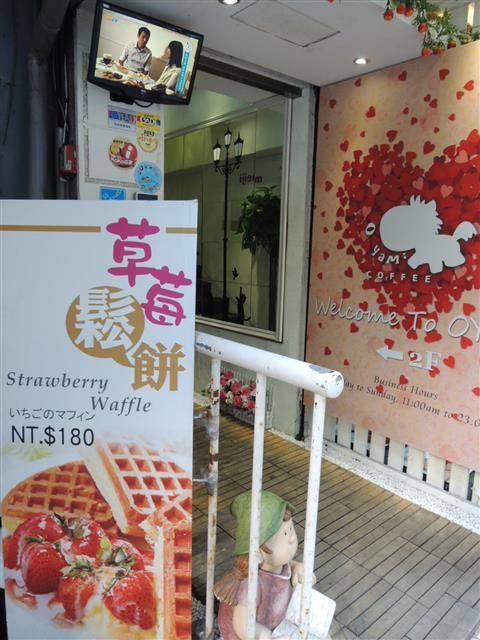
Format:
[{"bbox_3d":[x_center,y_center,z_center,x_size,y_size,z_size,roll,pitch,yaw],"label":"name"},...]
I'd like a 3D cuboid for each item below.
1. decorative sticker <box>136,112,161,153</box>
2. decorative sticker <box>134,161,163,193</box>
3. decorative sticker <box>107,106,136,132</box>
[{"bbox_3d":[-0.474,-0.978,2.320,0.134,0.200,0.010,-7,13,-39],"label":"decorative sticker"},{"bbox_3d":[-0.484,-0.756,2.357,0.161,0.165,0.010,-7,13,-39],"label":"decorative sticker"},{"bbox_3d":[-0.587,-1.003,2.220,0.151,0.099,0.010,-7,13,-39],"label":"decorative sticker"}]

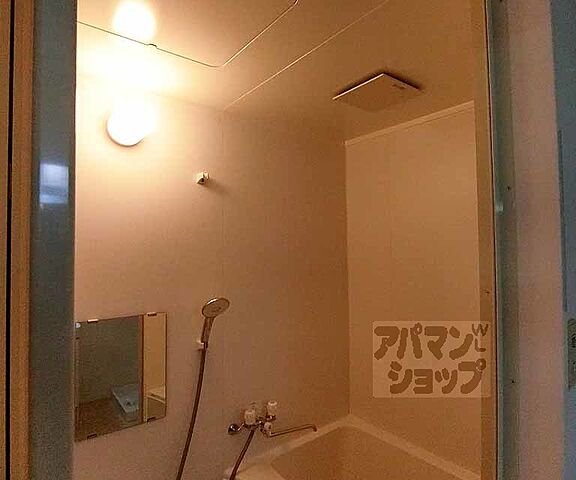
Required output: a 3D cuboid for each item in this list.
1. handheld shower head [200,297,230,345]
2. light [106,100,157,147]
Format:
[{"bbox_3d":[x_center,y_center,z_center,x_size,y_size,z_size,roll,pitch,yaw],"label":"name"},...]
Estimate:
[{"bbox_3d":[-0.299,0.317,1.281,0.105,0.222,0.062,0,28,-39],"label":"handheld shower head"},{"bbox_3d":[-0.543,-0.408,1.155,0.155,0.155,0.136,0,-1,-39],"label":"light"}]

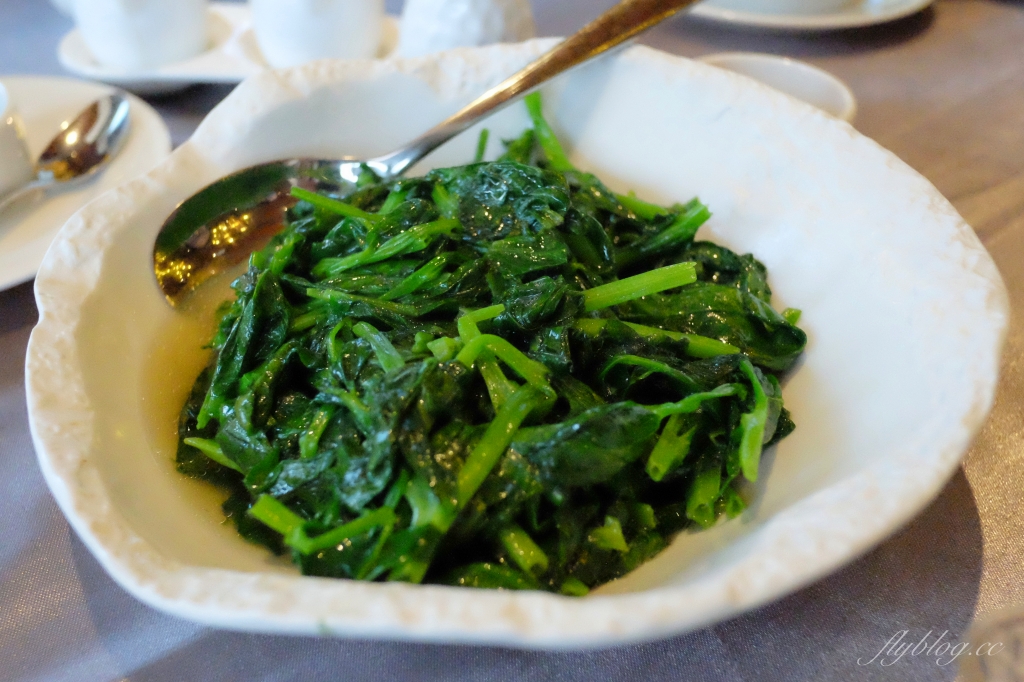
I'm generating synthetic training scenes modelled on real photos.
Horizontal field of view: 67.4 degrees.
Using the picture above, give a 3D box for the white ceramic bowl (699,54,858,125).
[{"bbox_3d":[0.127,-0.119,0.398,0.094,0.020,0.094,1,44,-1],"label":"white ceramic bowl"}]

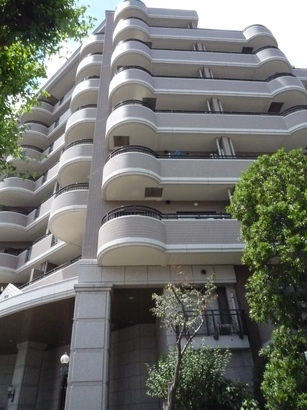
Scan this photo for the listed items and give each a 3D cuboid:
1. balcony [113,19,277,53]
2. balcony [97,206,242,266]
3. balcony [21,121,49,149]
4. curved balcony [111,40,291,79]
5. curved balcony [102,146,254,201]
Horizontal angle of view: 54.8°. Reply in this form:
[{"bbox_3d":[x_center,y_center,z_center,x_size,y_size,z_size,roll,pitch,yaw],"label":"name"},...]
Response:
[{"bbox_3d":[2.814,-10.778,19.224,10.650,1.500,1.600,0,-36,-4],"label":"balcony"},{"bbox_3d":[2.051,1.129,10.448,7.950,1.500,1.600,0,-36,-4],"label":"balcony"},{"bbox_3d":[-10.151,-5.918,25.025,2.800,1.500,2.100,0,-36,-4],"label":"balcony"},{"bbox_3d":[2.881,-8.396,17.485,10.550,1.500,1.600,0,-36,-4],"label":"curved balcony"},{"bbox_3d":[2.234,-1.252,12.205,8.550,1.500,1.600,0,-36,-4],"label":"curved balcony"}]

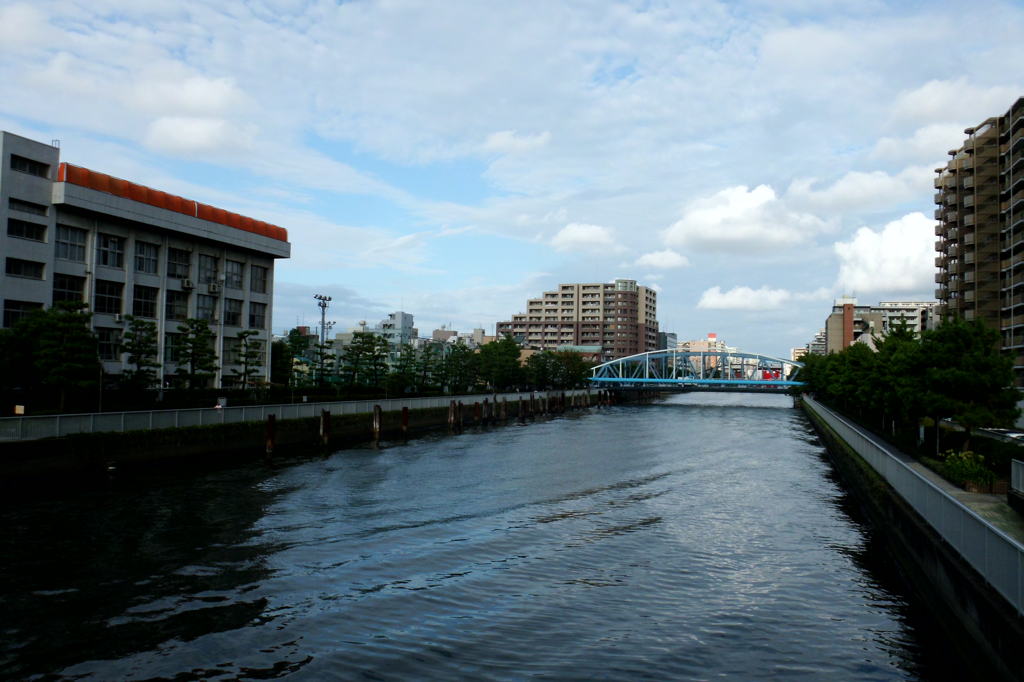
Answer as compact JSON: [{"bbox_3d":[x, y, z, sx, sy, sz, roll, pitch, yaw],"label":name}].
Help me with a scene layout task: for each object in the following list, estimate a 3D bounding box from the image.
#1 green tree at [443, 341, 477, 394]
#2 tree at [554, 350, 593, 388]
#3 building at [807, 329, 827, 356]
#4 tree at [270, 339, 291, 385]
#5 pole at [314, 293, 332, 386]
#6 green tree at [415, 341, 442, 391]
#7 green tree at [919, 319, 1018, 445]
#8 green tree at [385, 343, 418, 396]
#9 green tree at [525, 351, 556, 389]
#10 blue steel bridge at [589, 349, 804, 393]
[{"bbox_3d":[-6.015,3.351,93.003,4.210,6.350,4.100,1,-2,-4],"label":"green tree"},{"bbox_3d":[9.426,4.731,124.006,5.600,6.500,5.200,1,-2,4],"label":"tree"},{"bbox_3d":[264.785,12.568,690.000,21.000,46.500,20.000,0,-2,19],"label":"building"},{"bbox_3d":[-25.062,2.593,86.000,3.200,5.700,3.200,2,-2,-16],"label":"tree"},{"bbox_3d":[-20.148,0.534,85.000,0.900,11.000,2.900,0,-2,19],"label":"pole"},{"bbox_3d":[-9.074,3.193,86.497,3.040,6.060,3.200,1,-2,-6],"label":"green tree"},{"bbox_3d":[19.489,2.041,33.985,4.270,6.000,4.200,0,-3,30],"label":"green tree"},{"bbox_3d":[-11.418,3.072,81.493,3.280,5.840,3.300,1,-2,-8],"label":"green tree"},{"bbox_3d":[4.081,4.433,113.999,4.580,6.150,4.600,1,-2,2],"label":"green tree"},{"bbox_3d":[35.909,5.656,151.020,40.700,8.100,9.500,0,-2,19],"label":"blue steel bridge"}]

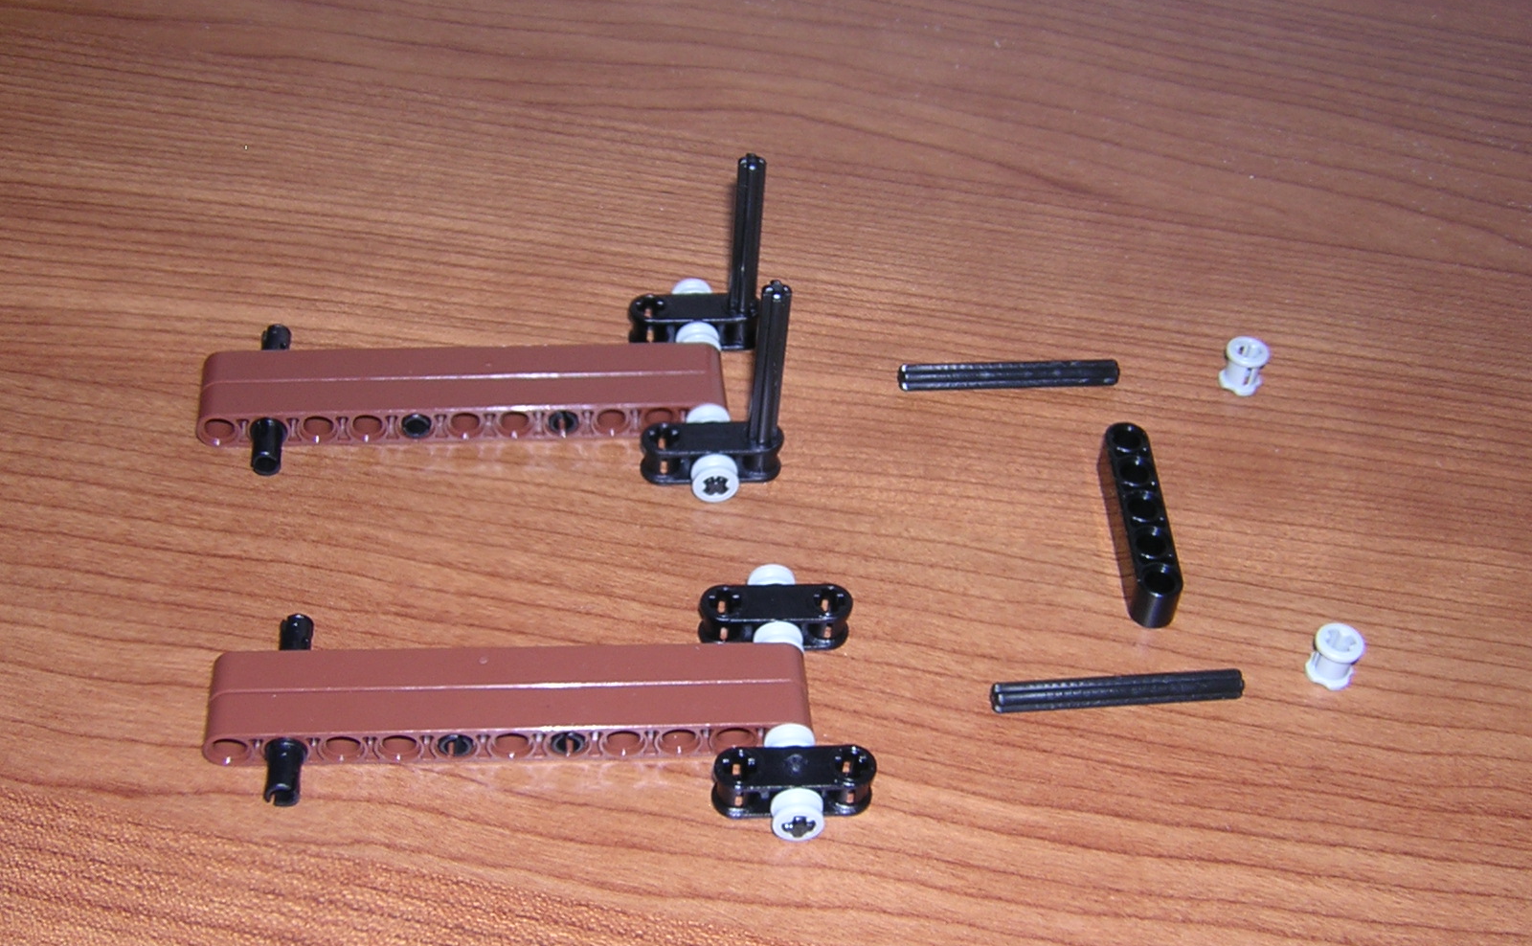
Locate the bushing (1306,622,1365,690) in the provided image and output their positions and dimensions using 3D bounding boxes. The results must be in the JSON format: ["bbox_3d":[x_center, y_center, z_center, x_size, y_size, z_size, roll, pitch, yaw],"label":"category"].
[{"bbox_3d":[0.088,0.029,0.321,0.007,0.008,0.007,3,44,-3],"label":"bushing"}]

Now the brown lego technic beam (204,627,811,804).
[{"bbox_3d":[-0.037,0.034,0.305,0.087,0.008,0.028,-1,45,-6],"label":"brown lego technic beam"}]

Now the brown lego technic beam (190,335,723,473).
[{"bbox_3d":[-0.051,-0.013,0.351,0.088,0.007,0.016,-2,44,-7],"label":"brown lego technic beam"}]

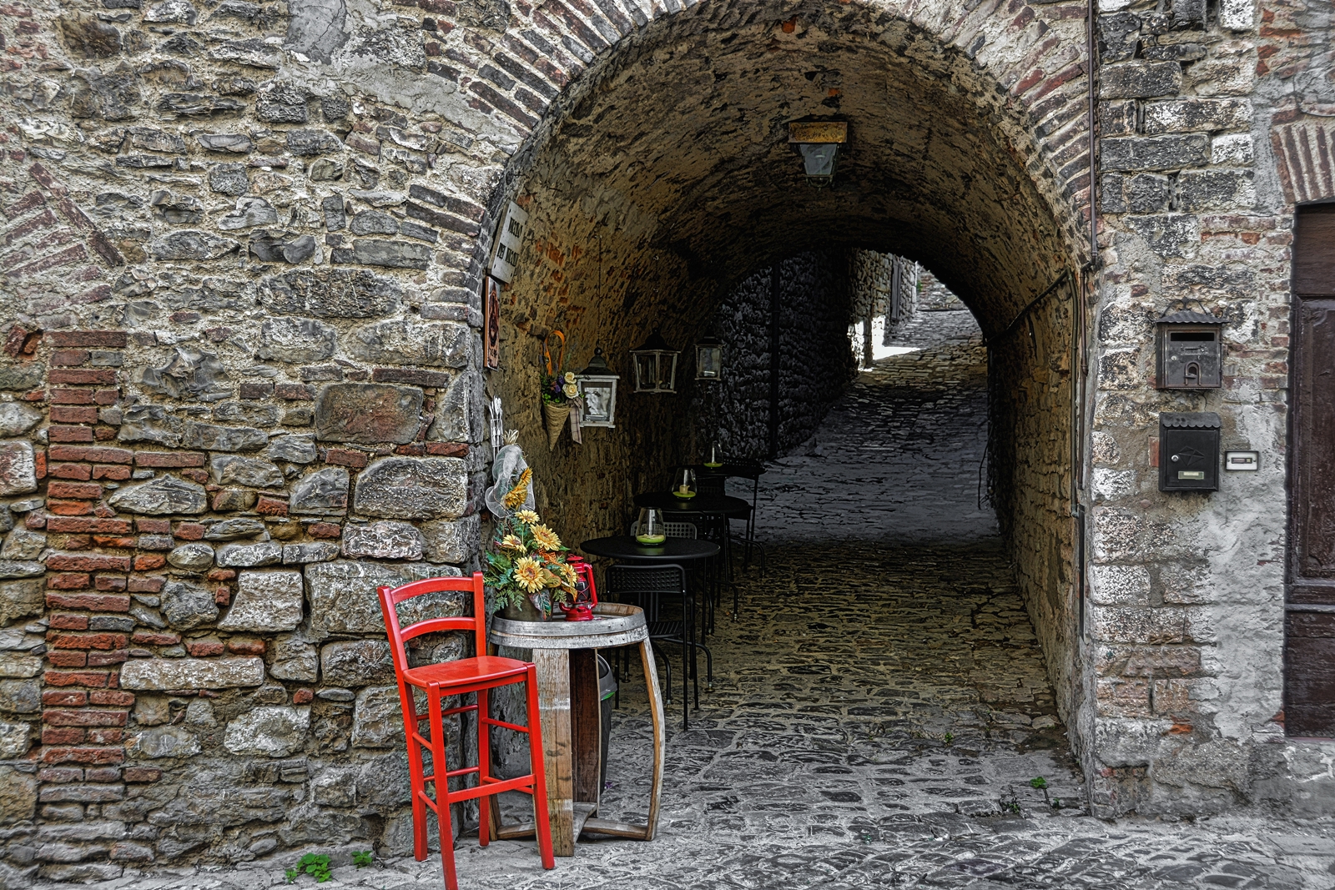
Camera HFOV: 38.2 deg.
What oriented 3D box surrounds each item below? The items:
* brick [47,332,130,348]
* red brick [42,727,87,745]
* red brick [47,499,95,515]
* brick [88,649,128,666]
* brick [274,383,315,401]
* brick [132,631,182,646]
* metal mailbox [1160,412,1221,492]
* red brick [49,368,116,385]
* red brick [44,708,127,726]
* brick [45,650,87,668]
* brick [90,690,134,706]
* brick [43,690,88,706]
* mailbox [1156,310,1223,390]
[{"bbox_3d":[-2.067,-0.377,6.908,0.277,0.057,0.135,0,1,-7],"label":"brick"},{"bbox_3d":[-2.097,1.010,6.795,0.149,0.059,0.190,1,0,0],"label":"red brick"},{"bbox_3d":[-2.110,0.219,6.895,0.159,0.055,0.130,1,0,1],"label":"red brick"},{"bbox_3d":[-2.004,0.756,6.954,0.134,0.060,0.165,0,1,-7],"label":"brick"},{"bbox_3d":[-1.351,-0.193,7.014,0.137,0.060,0.165,0,1,-7],"label":"brick"},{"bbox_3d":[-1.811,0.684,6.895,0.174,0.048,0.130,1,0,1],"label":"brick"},{"bbox_3d":[1.893,0.026,6.993,0.205,0.285,0.085,1,0,0],"label":"metal mailbox"},{"bbox_3d":[-2.083,-0.245,6.909,0.226,0.057,0.135,0,1,-7],"label":"red brick"},{"bbox_3d":[-2.024,0.947,6.770,0.291,0.063,0.140,1,0,0],"label":"red brick"},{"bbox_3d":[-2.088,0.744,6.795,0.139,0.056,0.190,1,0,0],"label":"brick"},{"bbox_3d":[-1.991,0.900,6.958,0.148,0.060,0.165,0,1,-7],"label":"brick"},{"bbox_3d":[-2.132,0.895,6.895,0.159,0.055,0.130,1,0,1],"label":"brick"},{"bbox_3d":[1.842,-0.337,6.805,0.220,0.275,0.110,1,0,3],"label":"mailbox"}]

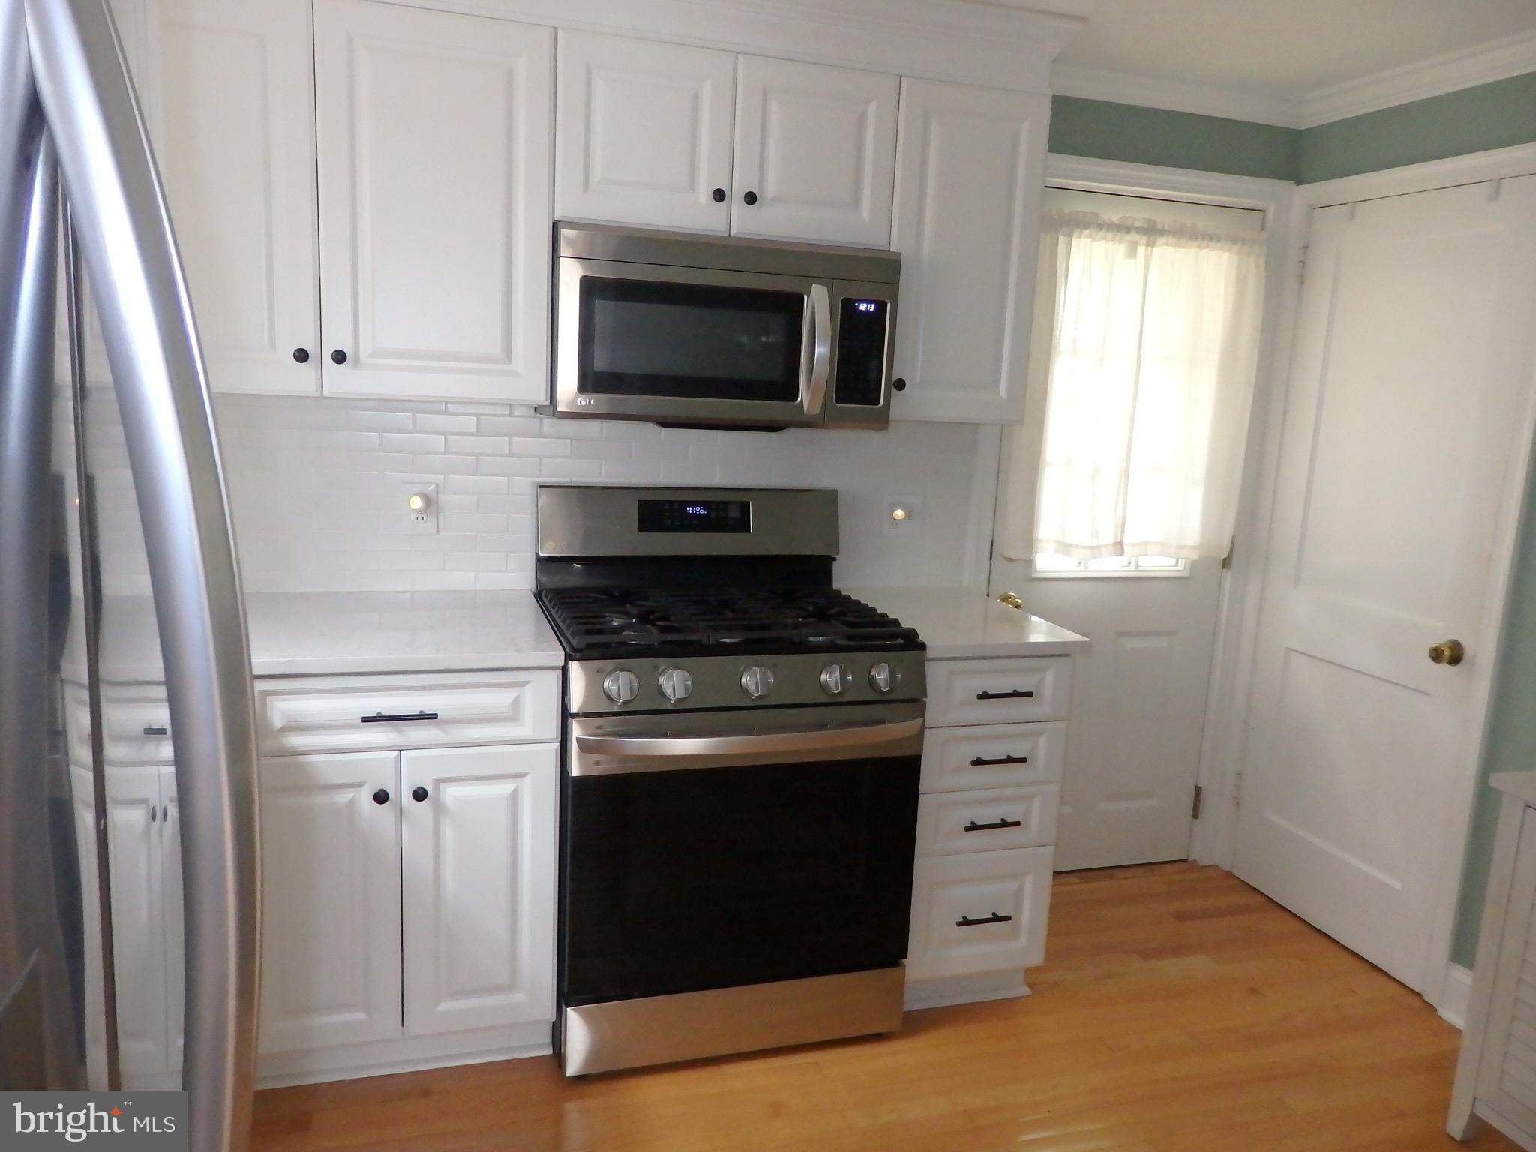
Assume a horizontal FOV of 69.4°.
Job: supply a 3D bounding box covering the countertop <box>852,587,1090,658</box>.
[{"bbox_3d":[0.448,0.104,2.771,0.419,0.030,0.628,0,11,-17],"label":"countertop"}]

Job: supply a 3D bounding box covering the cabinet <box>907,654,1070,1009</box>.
[{"bbox_3d":[0.410,0.555,2.853,0.389,0.886,0.615,0,11,-17],"label":"cabinet"}]

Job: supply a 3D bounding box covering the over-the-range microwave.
[{"bbox_3d":[-0.123,-0.564,2.586,0.757,0.400,0.410,0,11,-17],"label":"over-the-range microwave"}]

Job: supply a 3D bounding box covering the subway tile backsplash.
[{"bbox_3d":[-0.370,-0.192,2.796,1.980,0.468,0.012,0,11,-17],"label":"subway tile backsplash"}]

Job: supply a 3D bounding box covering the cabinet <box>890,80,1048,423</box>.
[{"bbox_3d":[0.417,-0.773,2.742,0.377,0.757,0.345,0,11,-17],"label":"cabinet"}]

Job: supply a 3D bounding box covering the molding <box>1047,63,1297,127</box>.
[{"bbox_3d":[1.075,-1.296,2.983,0.950,0.082,0.070,0,11,-17],"label":"molding"}]

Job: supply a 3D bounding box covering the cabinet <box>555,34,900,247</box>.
[{"bbox_3d":[-0.118,-0.956,2.546,0.762,0.377,0.345,0,11,-17],"label":"cabinet"}]

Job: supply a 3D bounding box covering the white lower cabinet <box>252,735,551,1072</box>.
[{"bbox_3d":[-0.815,0.641,2.504,0.611,0.727,0.615,0,11,-17],"label":"white lower cabinet"}]

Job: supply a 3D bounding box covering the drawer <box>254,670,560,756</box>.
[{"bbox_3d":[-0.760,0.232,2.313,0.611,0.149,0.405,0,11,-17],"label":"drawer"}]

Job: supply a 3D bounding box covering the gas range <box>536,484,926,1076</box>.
[{"bbox_3d":[-0.120,0.421,2.597,0.758,1.190,0.710,0,11,-17],"label":"gas range"}]

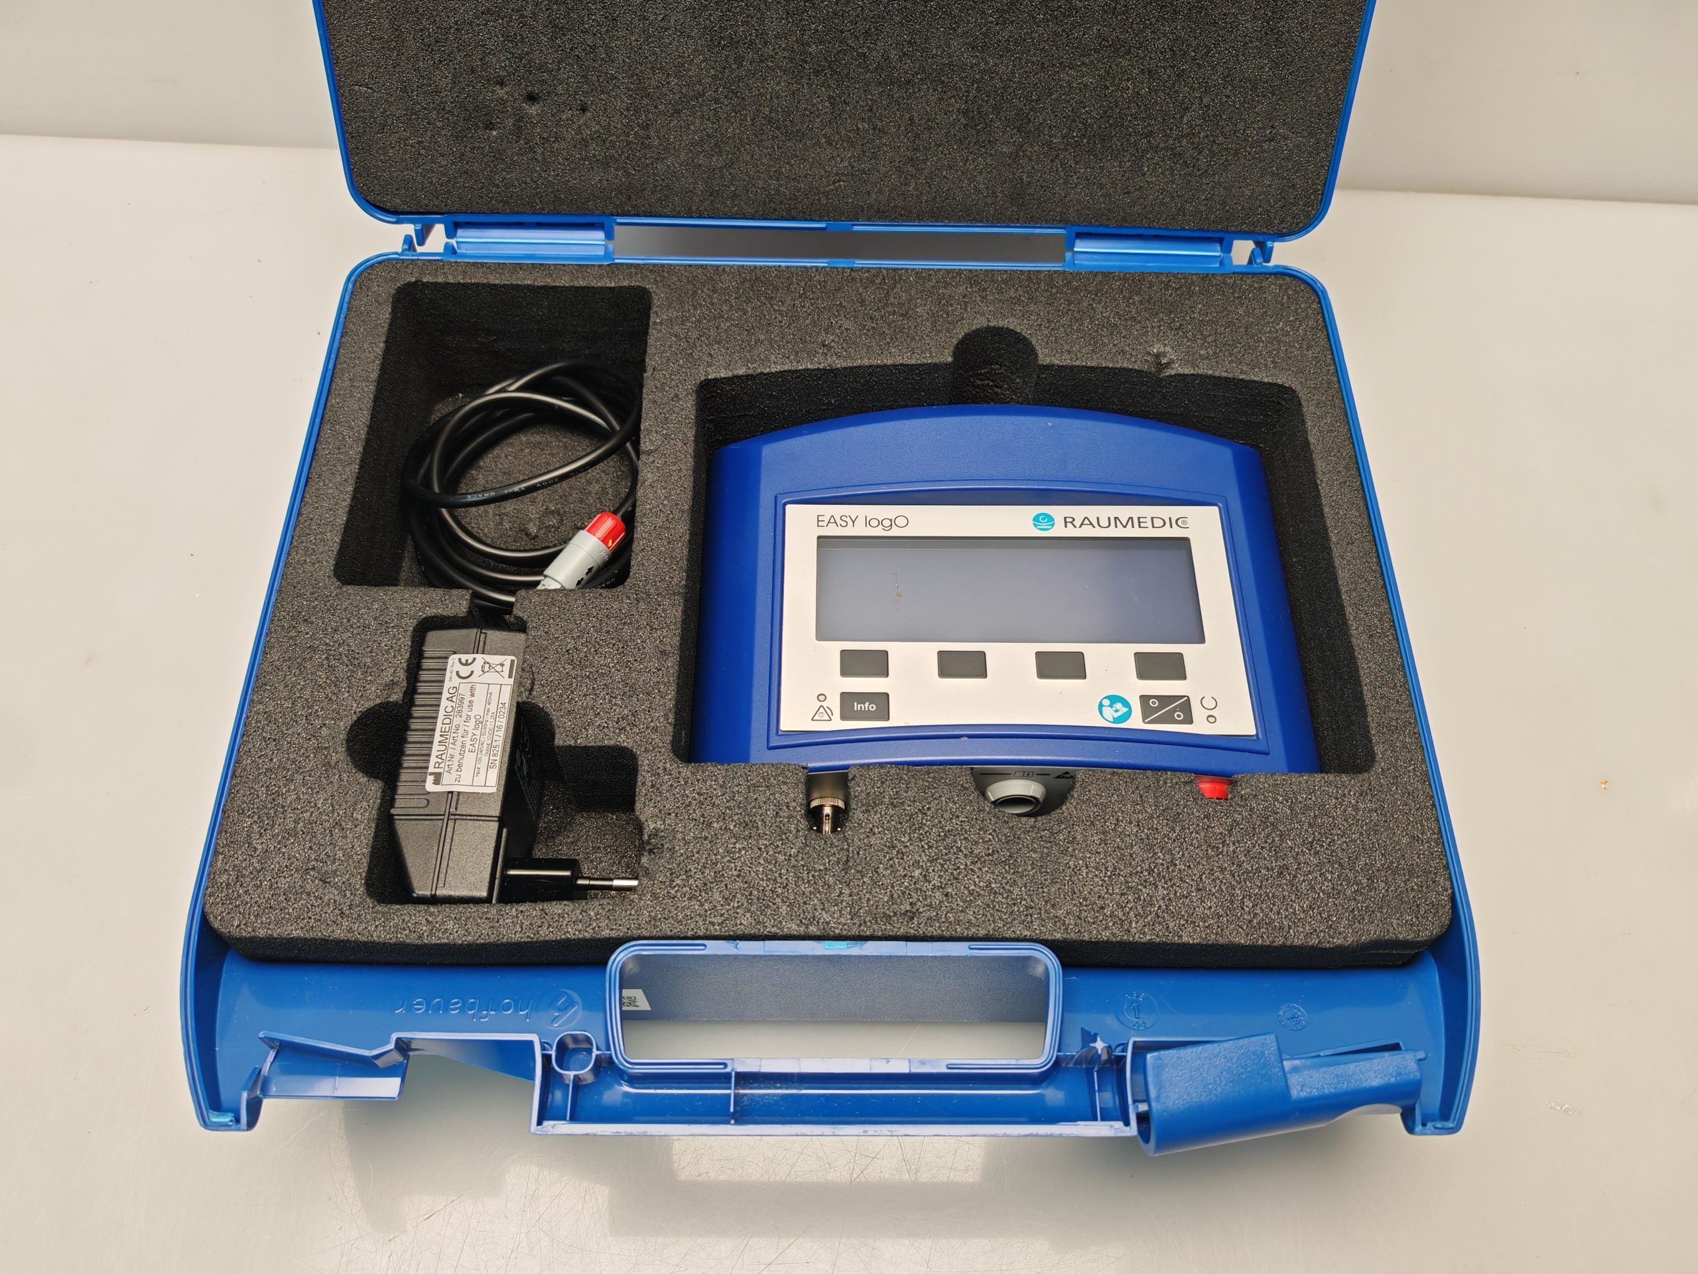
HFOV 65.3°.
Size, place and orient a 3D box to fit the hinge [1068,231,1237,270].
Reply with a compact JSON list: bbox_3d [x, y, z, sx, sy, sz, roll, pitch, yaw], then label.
[{"bbox_3d":[0.119,-0.150,0.516,0.064,0.011,0.012,0,61,-1],"label":"hinge"}]

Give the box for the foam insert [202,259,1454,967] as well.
[{"bbox_3d":[-0.004,-0.007,0.482,0.374,0.076,0.265,0,61,-1],"label":"foam insert"}]

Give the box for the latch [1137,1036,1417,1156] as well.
[{"bbox_3d":[0.120,0.129,0.373,0.075,0.021,0.023,-7,62,-5],"label":"latch"}]

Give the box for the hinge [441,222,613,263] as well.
[{"bbox_3d":[-0.125,-0.152,0.512,0.064,0.011,0.012,0,61,-1],"label":"hinge"}]

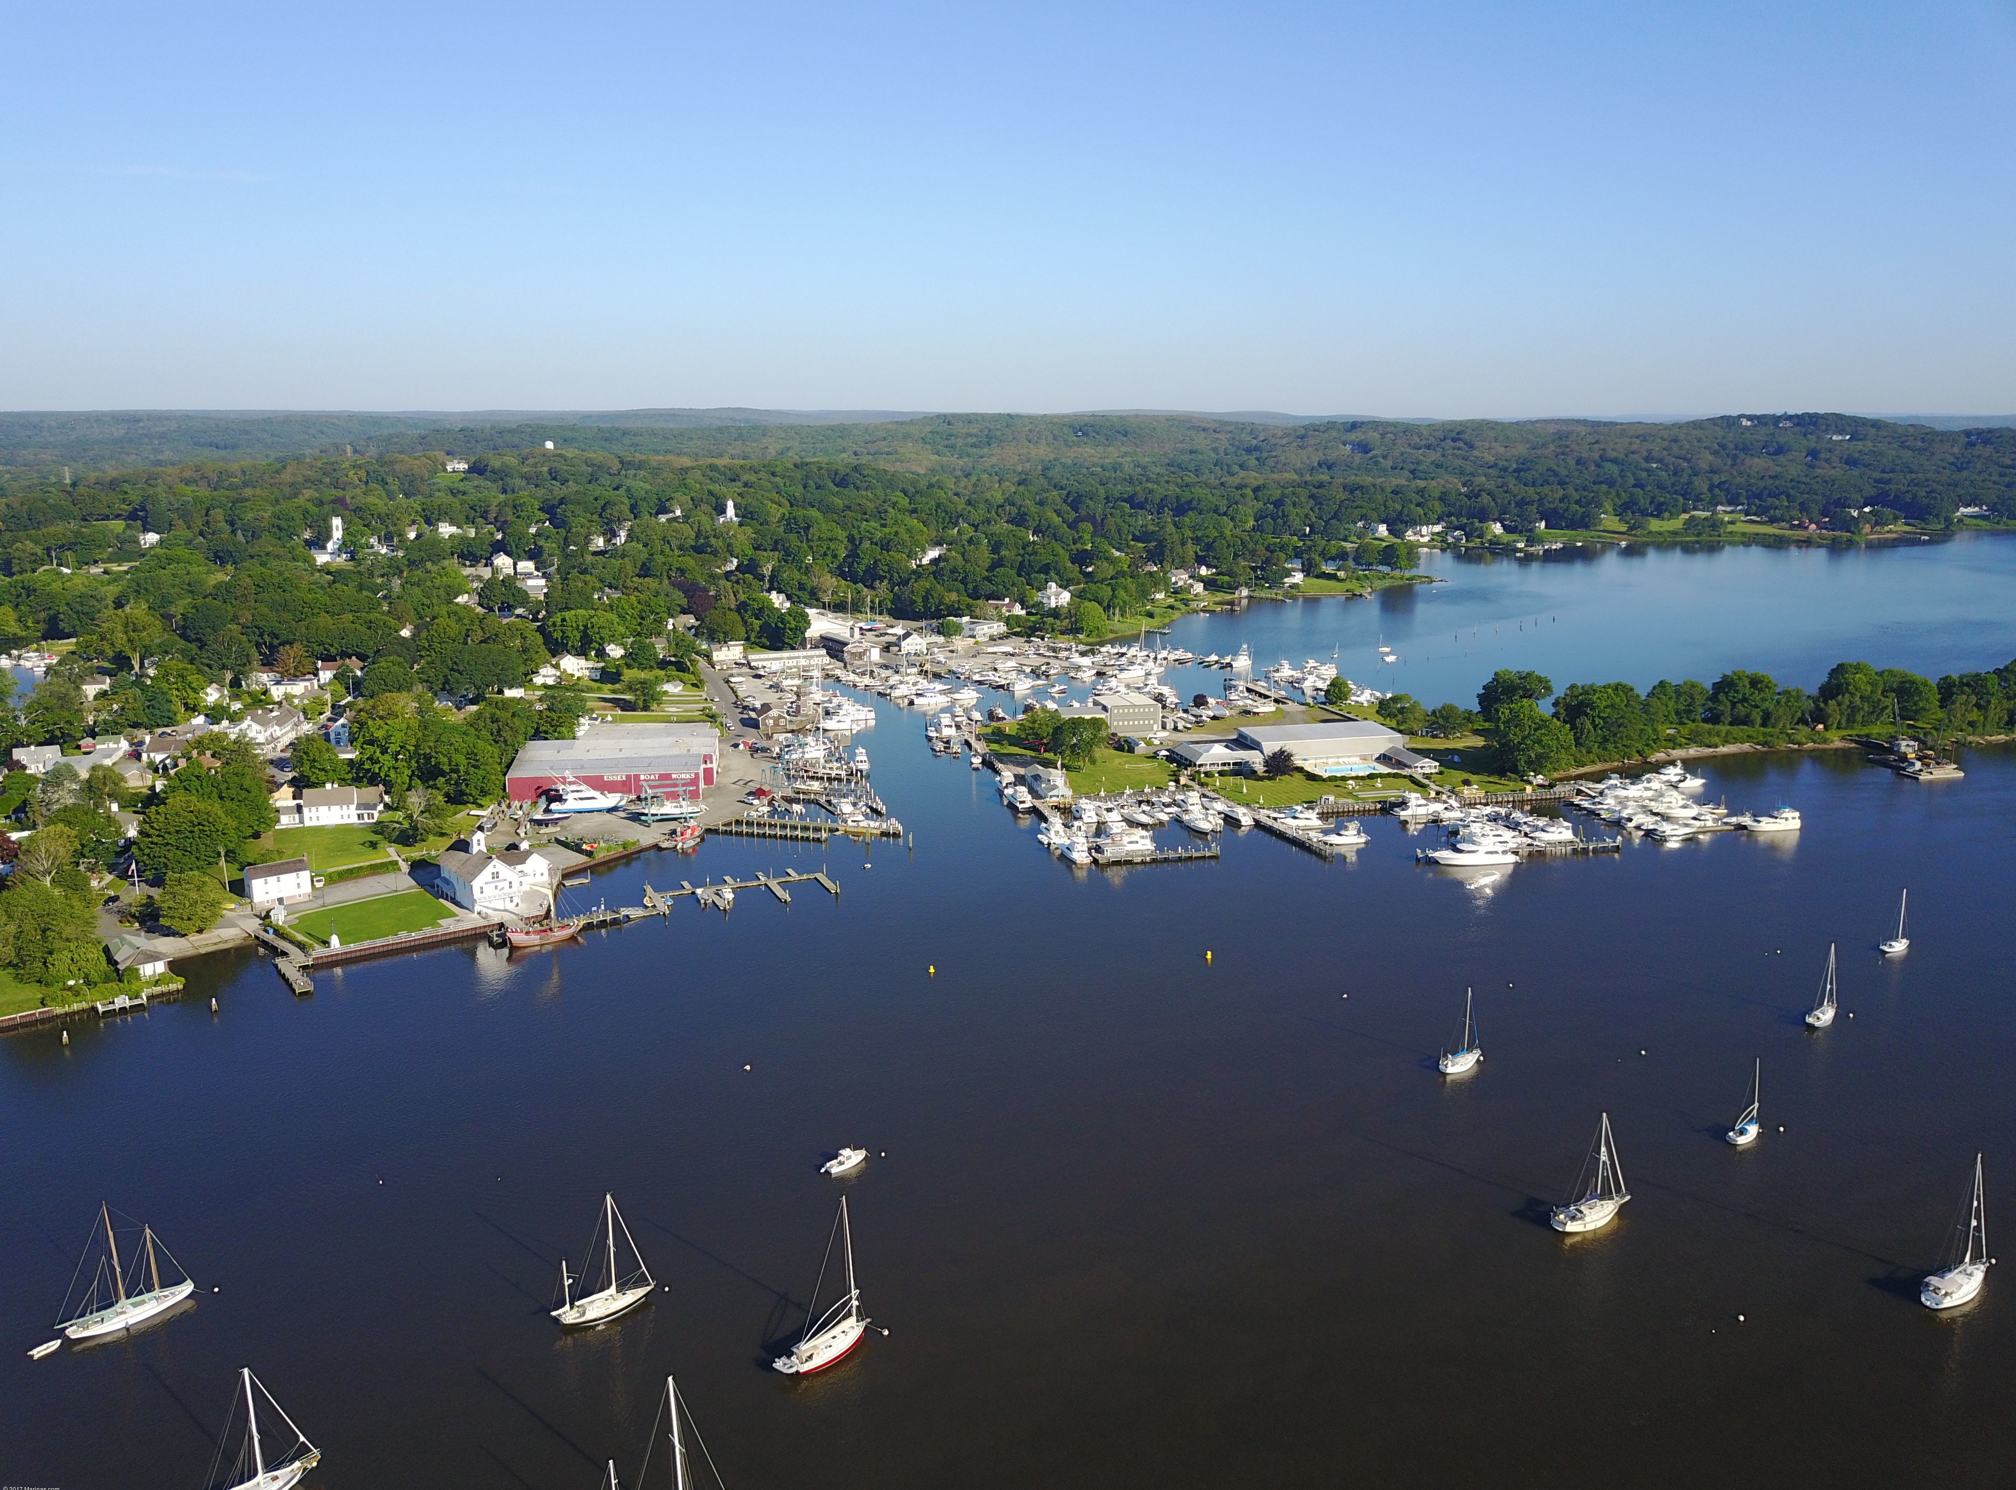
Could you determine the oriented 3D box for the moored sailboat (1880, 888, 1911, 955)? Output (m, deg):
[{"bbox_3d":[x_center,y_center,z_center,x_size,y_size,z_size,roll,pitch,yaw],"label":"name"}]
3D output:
[{"bbox_3d":[170.550,33.437,289.864,7.500,12.000,2.500,-5,13,-23],"label":"moored sailboat"}]

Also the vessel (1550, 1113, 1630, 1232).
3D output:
[{"bbox_3d":[74.394,53.778,191.397,11.600,13.800,3.500,-6,14,-25],"label":"vessel"}]

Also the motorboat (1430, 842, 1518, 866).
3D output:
[{"bbox_3d":[106.800,24.567,346.704,19.000,5.000,5.200,-1,12,-7],"label":"motorboat"}]

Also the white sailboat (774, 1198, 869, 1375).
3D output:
[{"bbox_3d":[-20.550,61.070,172.080,12.100,18.200,3.700,-10,16,-40],"label":"white sailboat"}]

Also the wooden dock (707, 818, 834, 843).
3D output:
[{"bbox_3d":[-60.710,21.470,391.940,32.500,3.100,9.500,3,12,14],"label":"wooden dock"}]

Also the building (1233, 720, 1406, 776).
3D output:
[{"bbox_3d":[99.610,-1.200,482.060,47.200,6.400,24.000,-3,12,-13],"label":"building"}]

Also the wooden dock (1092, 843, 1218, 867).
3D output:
[{"bbox_3d":[34.331,24.998,349.400,29.000,2.800,3.000,-3,13,-14],"label":"wooden dock"}]

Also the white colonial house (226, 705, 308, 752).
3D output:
[{"bbox_3d":[-235.290,-5.880,478.060,14.500,10.500,29.000,-1,12,-3],"label":"white colonial house"}]

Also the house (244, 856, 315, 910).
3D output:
[{"bbox_3d":[-157.860,29.400,327.870,11.600,9.000,8.200,-9,15,-36],"label":"house"}]

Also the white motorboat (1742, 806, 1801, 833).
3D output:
[{"bbox_3d":[201.950,18.990,400.000,14.400,5.900,4.500,-1,12,-7],"label":"white motorboat"}]

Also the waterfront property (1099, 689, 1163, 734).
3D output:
[{"bbox_3d":[38.547,-10.214,488.340,16.000,8.600,18.500,-3,13,-15],"label":"waterfront property"}]

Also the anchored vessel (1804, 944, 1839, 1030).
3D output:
[{"bbox_3d":[137.940,40.169,254.907,8.500,13.600,2.800,-9,15,-35],"label":"anchored vessel"}]

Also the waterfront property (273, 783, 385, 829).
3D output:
[{"bbox_3d":[-164.838,14.244,369.251,24.000,8.800,10.000,-3,13,-15],"label":"waterfront property"}]

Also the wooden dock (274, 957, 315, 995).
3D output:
[{"bbox_3d":[-136.070,44.060,288.460,2.800,2.000,19.000,-9,15,-35],"label":"wooden dock"}]

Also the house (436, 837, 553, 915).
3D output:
[{"bbox_3d":[-112.830,26.350,334.490,21.000,13.400,21.800,-9,15,-36],"label":"house"}]

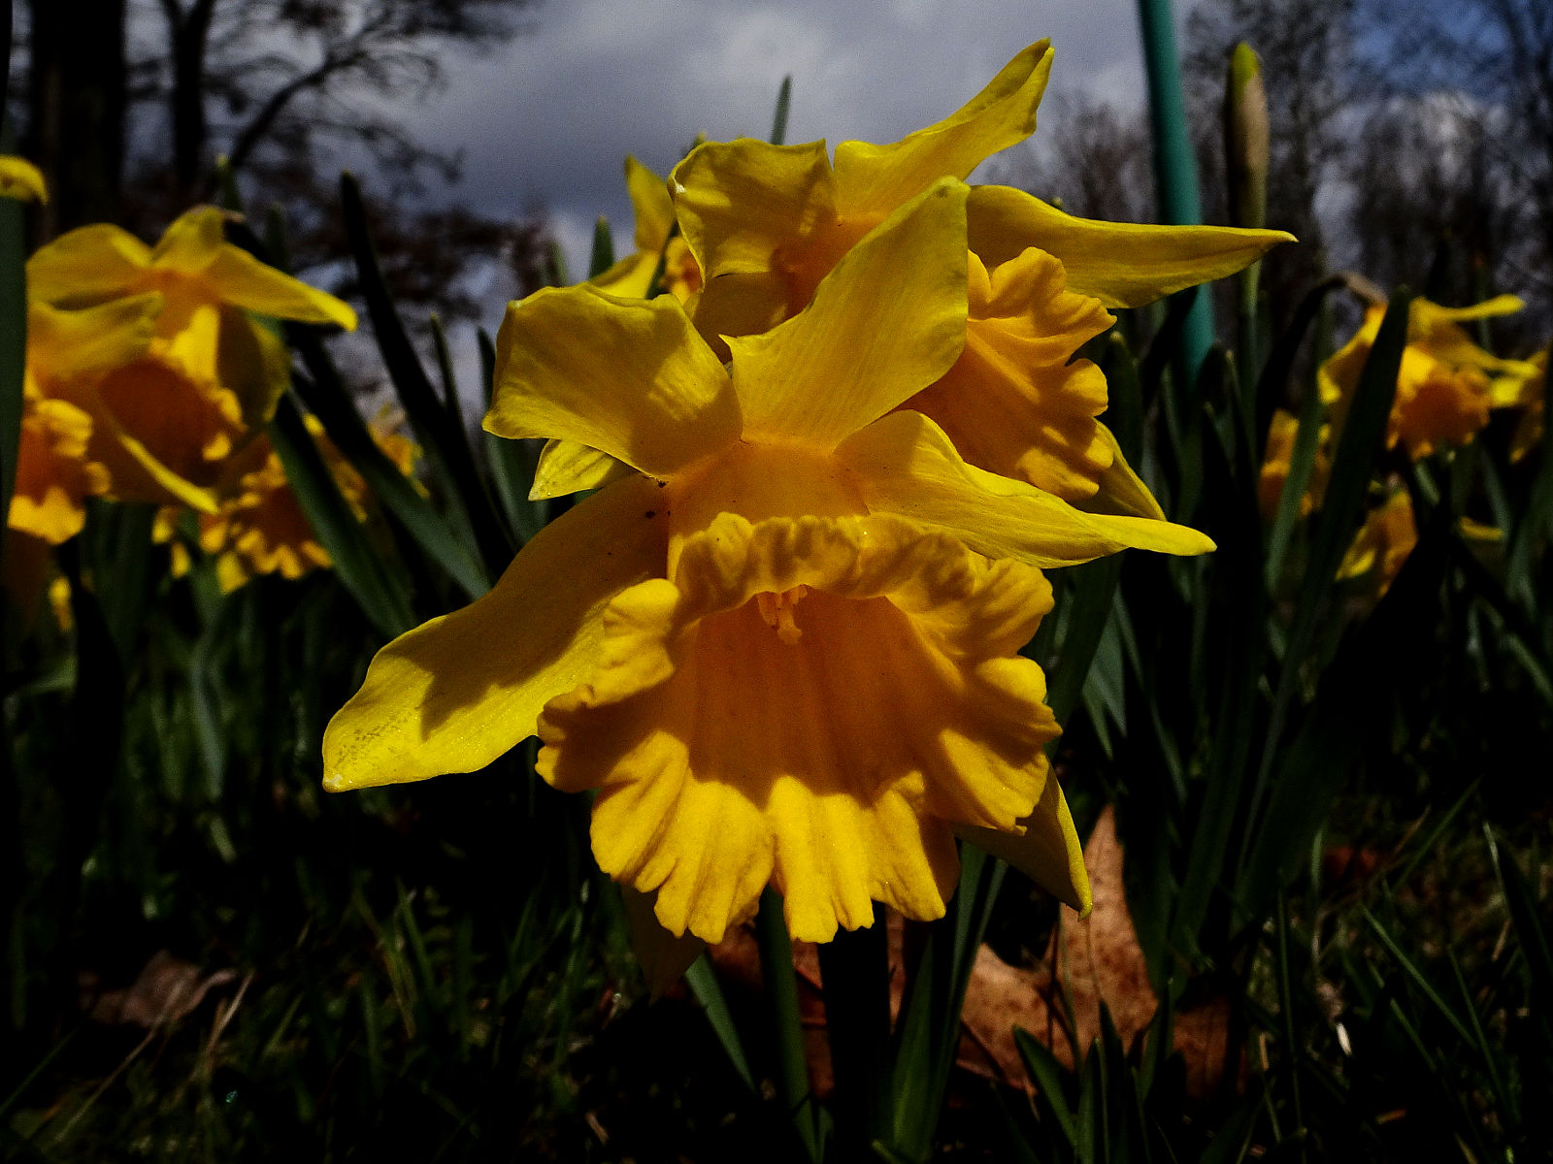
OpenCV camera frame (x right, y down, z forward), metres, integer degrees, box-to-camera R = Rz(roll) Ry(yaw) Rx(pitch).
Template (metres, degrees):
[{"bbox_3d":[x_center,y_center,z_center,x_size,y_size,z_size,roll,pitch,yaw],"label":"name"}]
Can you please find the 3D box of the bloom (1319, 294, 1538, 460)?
[{"bbox_3d":[0.298,-0.091,0.680,0.092,0.078,0.058,0,29,-17],"label":"bloom"}]

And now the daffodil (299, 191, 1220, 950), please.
[{"bbox_3d":[-0.003,0.003,0.165,0.109,0.094,0.062,0,23,-1],"label":"daffodil"}]

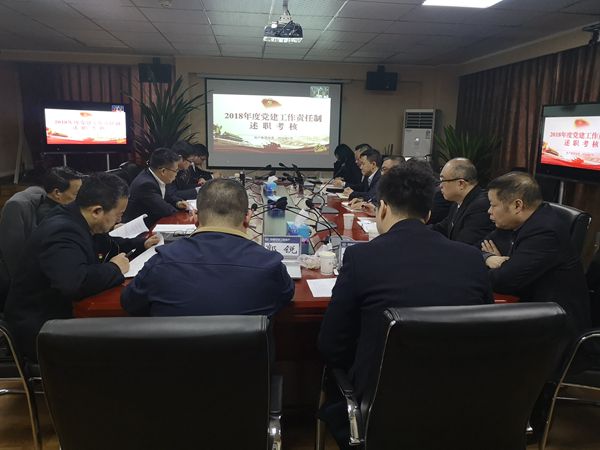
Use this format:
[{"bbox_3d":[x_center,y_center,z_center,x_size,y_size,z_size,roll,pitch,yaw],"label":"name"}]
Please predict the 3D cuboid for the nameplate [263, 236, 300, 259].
[{"bbox_3d":[-0.088,0.118,2.374,0.190,0.110,0.060,0,11,-6],"label":"nameplate"}]

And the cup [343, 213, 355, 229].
[{"bbox_3d":[0.343,-0.022,3.310,0.075,0.090,0.075,1,12,0],"label":"cup"}]

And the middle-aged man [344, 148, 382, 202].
[{"bbox_3d":[0.637,-0.092,4.439,0.680,1.260,0.540,0,11,-6],"label":"middle-aged man"}]

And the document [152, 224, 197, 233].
[{"bbox_3d":[-0.857,0.017,3.205,0.290,0.012,0.215,0,12,-6],"label":"document"}]

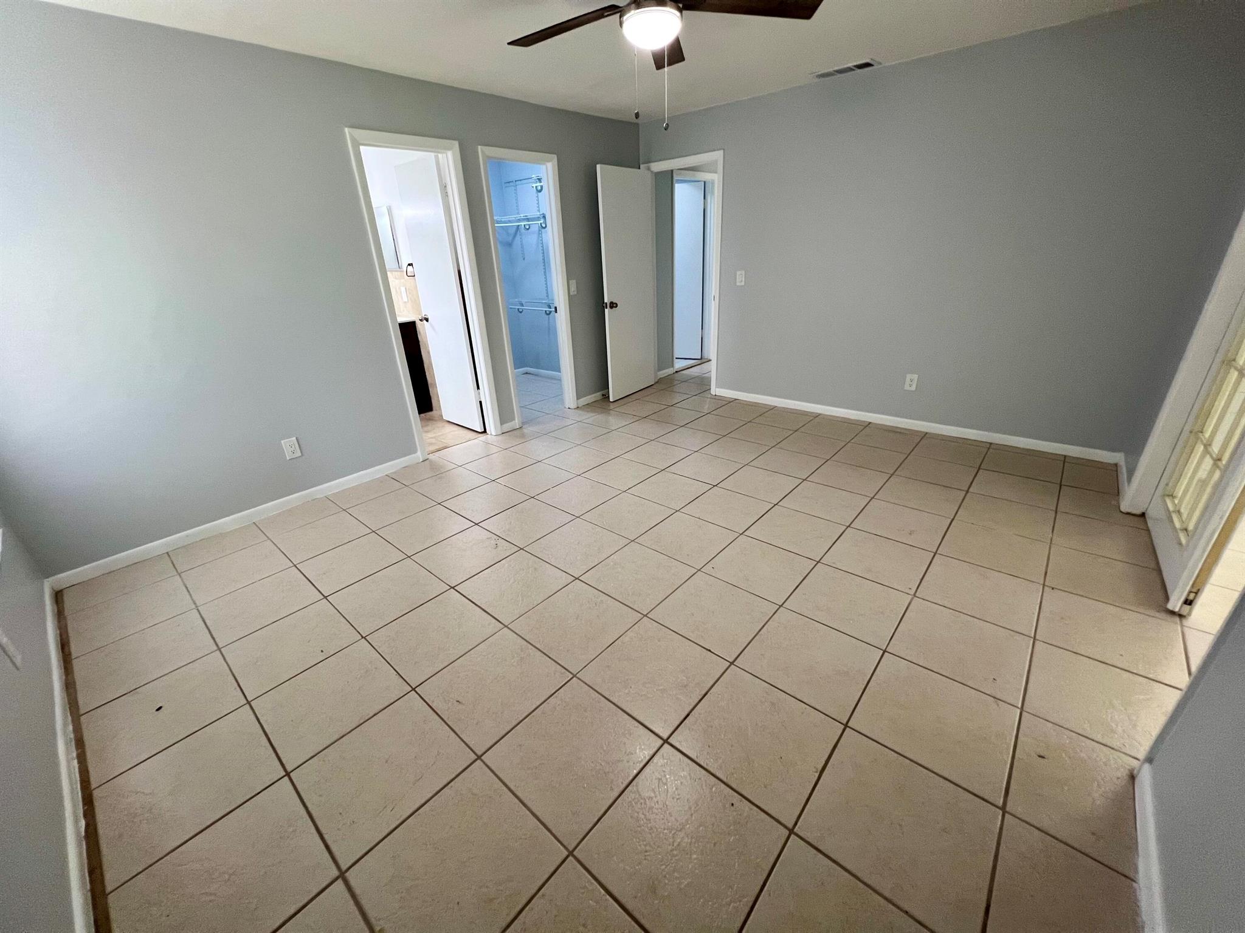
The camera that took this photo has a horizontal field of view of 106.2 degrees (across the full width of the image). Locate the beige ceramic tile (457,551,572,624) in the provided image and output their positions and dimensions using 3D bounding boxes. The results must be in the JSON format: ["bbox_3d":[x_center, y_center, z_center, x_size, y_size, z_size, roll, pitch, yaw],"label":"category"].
[{"bbox_3d":[-0.505,0.560,2.216,0.400,0.010,0.400,17,31,38],"label":"beige ceramic tile"}]

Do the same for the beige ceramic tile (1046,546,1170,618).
[{"bbox_3d":[2.190,0.521,2.111,0.408,0.012,0.415,18,32,38],"label":"beige ceramic tile"}]

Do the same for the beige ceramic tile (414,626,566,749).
[{"bbox_3d":[-0.467,0.799,1.717,0.398,0.010,0.398,17,31,38],"label":"beige ceramic tile"}]

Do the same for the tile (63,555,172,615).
[{"bbox_3d":[-2.516,0.585,2.356,0.291,0.010,0.394,18,31,38],"label":"tile"}]

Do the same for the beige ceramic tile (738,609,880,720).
[{"bbox_3d":[0.704,0.725,1.765,0.395,0.012,0.395,19,33,37],"label":"beige ceramic tile"}]

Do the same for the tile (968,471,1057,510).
[{"bbox_3d":[2.405,0.138,2.869,0.400,0.010,0.400,17,31,38],"label":"tile"}]

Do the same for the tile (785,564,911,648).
[{"bbox_3d":[0.993,0.597,2.062,0.409,0.012,0.412,18,31,38],"label":"tile"}]

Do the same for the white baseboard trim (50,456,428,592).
[{"bbox_3d":[-2.161,0.246,2.942,0.015,0.075,1.928,15,30,36],"label":"white baseboard trim"}]

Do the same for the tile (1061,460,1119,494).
[{"bbox_3d":[2.835,0.075,2.839,0.237,0.010,0.400,17,31,38],"label":"tile"}]

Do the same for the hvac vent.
[{"bbox_3d":[1.487,-2.666,3.140,0.400,0.025,0.180,19,33,37],"label":"hvac vent"}]

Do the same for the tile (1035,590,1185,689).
[{"bbox_3d":[1.903,0.659,1.835,0.406,0.012,0.413,18,32,38],"label":"tile"}]

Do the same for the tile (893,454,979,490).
[{"bbox_3d":[2.104,0.038,3.132,0.400,0.010,0.400,17,31,38],"label":"tile"}]

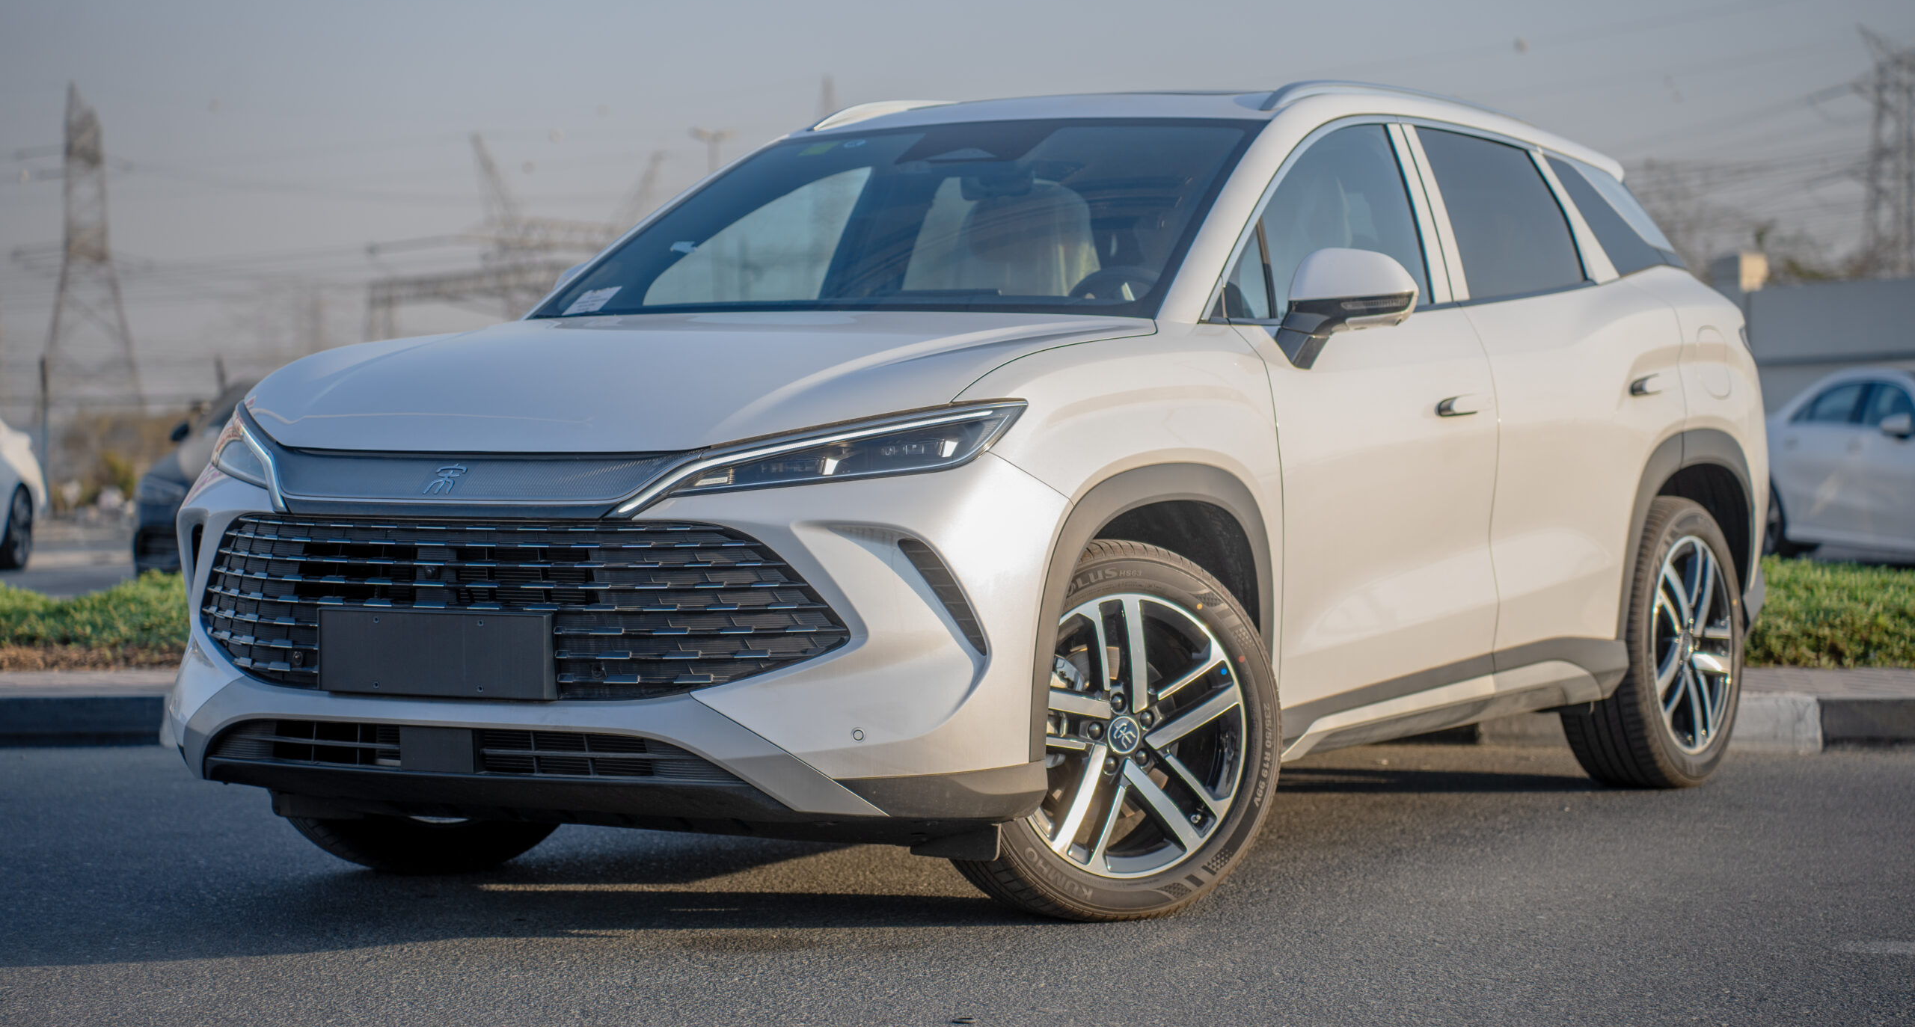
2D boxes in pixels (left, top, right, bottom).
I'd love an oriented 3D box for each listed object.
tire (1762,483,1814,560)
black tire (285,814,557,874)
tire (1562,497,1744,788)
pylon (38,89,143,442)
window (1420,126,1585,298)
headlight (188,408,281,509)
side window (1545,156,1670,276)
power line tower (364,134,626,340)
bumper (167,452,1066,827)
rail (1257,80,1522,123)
[{"bbox_3d":[5.974,0.049,29.200,0.220,0.660,0.660,-2,2,-21],"label":"tire"},{"bbox_3d":[-1.104,0.407,8.343,0.715,0.710,0.240,-2,2,-34],"label":"black tire"},{"bbox_3d":[1.722,0.323,9.870,0.240,0.710,0.715,0,2,32],"label":"tire"},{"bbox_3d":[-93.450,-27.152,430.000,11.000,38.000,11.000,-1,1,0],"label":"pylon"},{"bbox_3d":[1.253,-0.691,9.279,0.060,0.445,0.756,-30,-14,29],"label":"window"},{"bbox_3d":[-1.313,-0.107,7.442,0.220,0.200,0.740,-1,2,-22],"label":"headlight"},{"bbox_3d":[1.616,-0.721,9.761,0.080,0.310,0.660,-17,-7,25],"label":"side window"},{"bbox_3d":[-49.749,-26.830,430.000,28.500,28.000,8.000,0,2,-7],"label":"power line tower"},{"bbox_3d":[-0.755,0.212,7.155,1.900,0.660,0.600,1,2,31],"label":"bumper"},{"bbox_3d":[1.042,-0.906,9.049,0.080,0.110,1.620,1,2,31],"label":"rail"}]

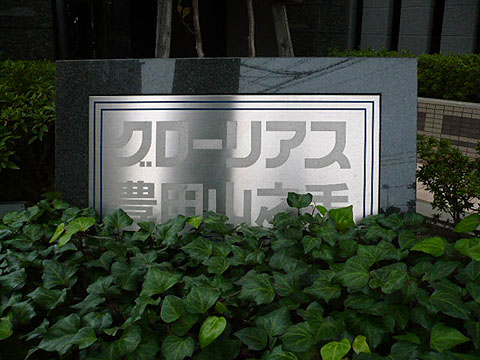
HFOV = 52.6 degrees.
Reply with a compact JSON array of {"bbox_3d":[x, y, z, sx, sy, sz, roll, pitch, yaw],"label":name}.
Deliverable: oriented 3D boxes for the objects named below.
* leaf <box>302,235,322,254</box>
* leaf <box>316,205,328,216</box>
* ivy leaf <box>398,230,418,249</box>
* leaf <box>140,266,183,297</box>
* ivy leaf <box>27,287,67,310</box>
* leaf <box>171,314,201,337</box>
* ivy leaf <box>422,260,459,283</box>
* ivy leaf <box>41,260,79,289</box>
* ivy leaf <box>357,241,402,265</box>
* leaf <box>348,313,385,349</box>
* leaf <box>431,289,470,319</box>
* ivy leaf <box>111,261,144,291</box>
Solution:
[{"bbox_3d":[0.221,0.204,1.514,0.062,0.016,0.070,22,64,11],"label":"leaf"},{"bbox_3d":[0.233,0.086,1.368,0.045,0.012,0.040,41,23,0],"label":"leaf"},{"bbox_3d":[0.583,0.206,1.680,0.065,0.020,0.068,7,53,5],"label":"ivy leaf"},{"bbox_3d":[-0.223,0.275,1.333,0.117,0.028,0.090,-16,43,-18],"label":"leaf"},{"bbox_3d":[-0.448,0.274,1.125,0.090,0.020,0.083,7,33,21],"label":"ivy leaf"},{"bbox_3d":[-0.134,0.356,1.201,0.061,0.022,0.072,8,46,8],"label":"leaf"},{"bbox_3d":[0.599,0.273,1.450,0.112,0.025,0.065,-12,46,-11],"label":"ivy leaf"},{"bbox_3d":[-0.525,0.277,1.420,0.107,0.025,0.082,35,63,21],"label":"ivy leaf"},{"bbox_3d":[0.361,0.187,1.260,0.116,0.018,0.103,8,29,15],"label":"ivy leaf"},{"bbox_3d":[0.286,0.343,1.094,0.079,0.020,0.074,-6,57,-4],"label":"leaf"},{"bbox_3d":[0.555,0.328,1.280,0.099,0.025,0.082,27,46,15],"label":"leaf"},{"bbox_3d":[-0.310,0.258,1.340,0.083,0.018,0.097,-17,53,-13],"label":"ivy leaf"}]

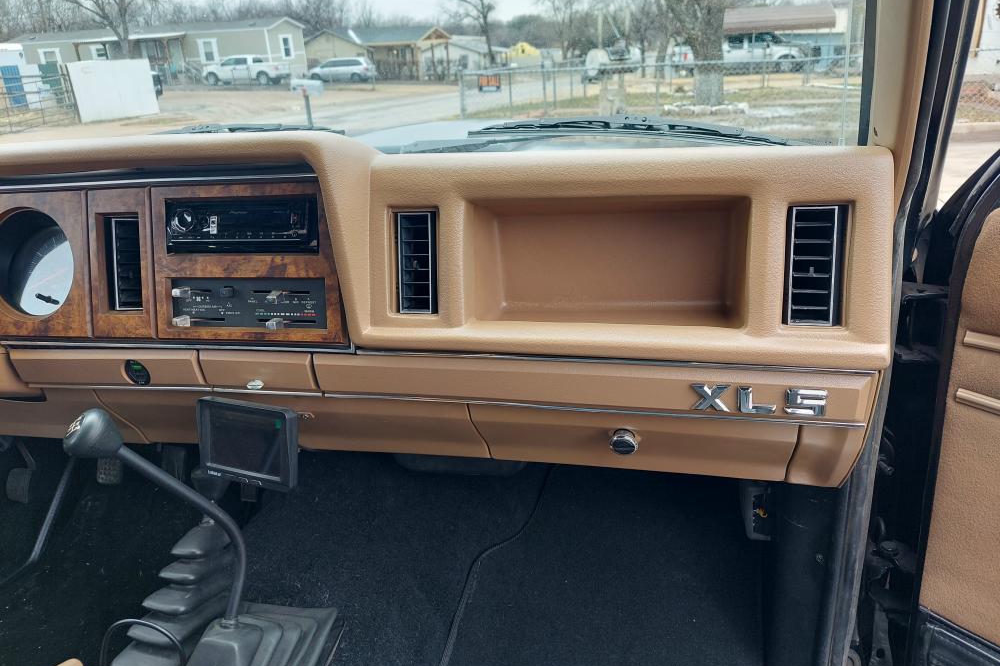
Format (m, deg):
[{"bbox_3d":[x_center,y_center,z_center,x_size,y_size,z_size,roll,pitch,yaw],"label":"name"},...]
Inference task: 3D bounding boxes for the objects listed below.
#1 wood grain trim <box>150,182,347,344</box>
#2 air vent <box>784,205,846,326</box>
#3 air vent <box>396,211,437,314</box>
[{"bbox_3d":[-0.275,-0.076,0.763,0.238,0.168,0.050,2,7,18],"label":"wood grain trim"},{"bbox_3d":[0.259,-0.055,0.571,0.045,0.097,0.030,2,7,18],"label":"air vent"},{"bbox_3d":[-0.080,-0.068,0.678,0.043,0.098,0.030,2,7,18],"label":"air vent"}]

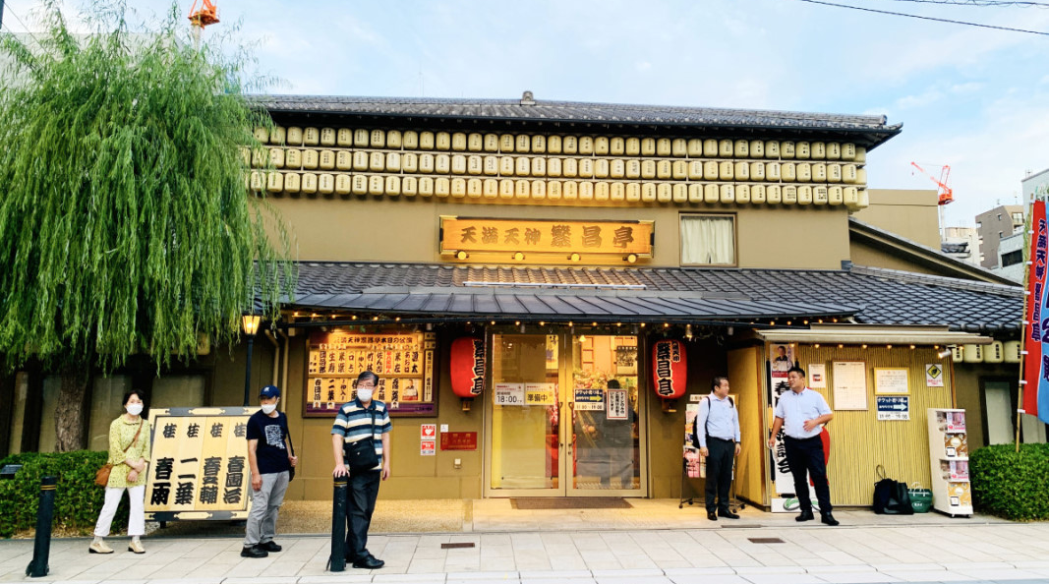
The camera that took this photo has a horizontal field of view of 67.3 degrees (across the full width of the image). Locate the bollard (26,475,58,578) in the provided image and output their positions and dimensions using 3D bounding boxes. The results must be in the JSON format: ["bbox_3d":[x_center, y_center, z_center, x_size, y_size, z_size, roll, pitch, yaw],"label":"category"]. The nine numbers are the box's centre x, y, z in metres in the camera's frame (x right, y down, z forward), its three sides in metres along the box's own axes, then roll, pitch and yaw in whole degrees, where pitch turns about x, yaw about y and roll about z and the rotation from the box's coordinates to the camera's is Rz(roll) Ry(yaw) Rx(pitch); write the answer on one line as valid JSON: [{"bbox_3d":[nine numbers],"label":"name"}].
[{"bbox_3d":[-4.207,2.040,6.874,0.155,0.825,0.145,0,-9,2],"label":"bollard"}]

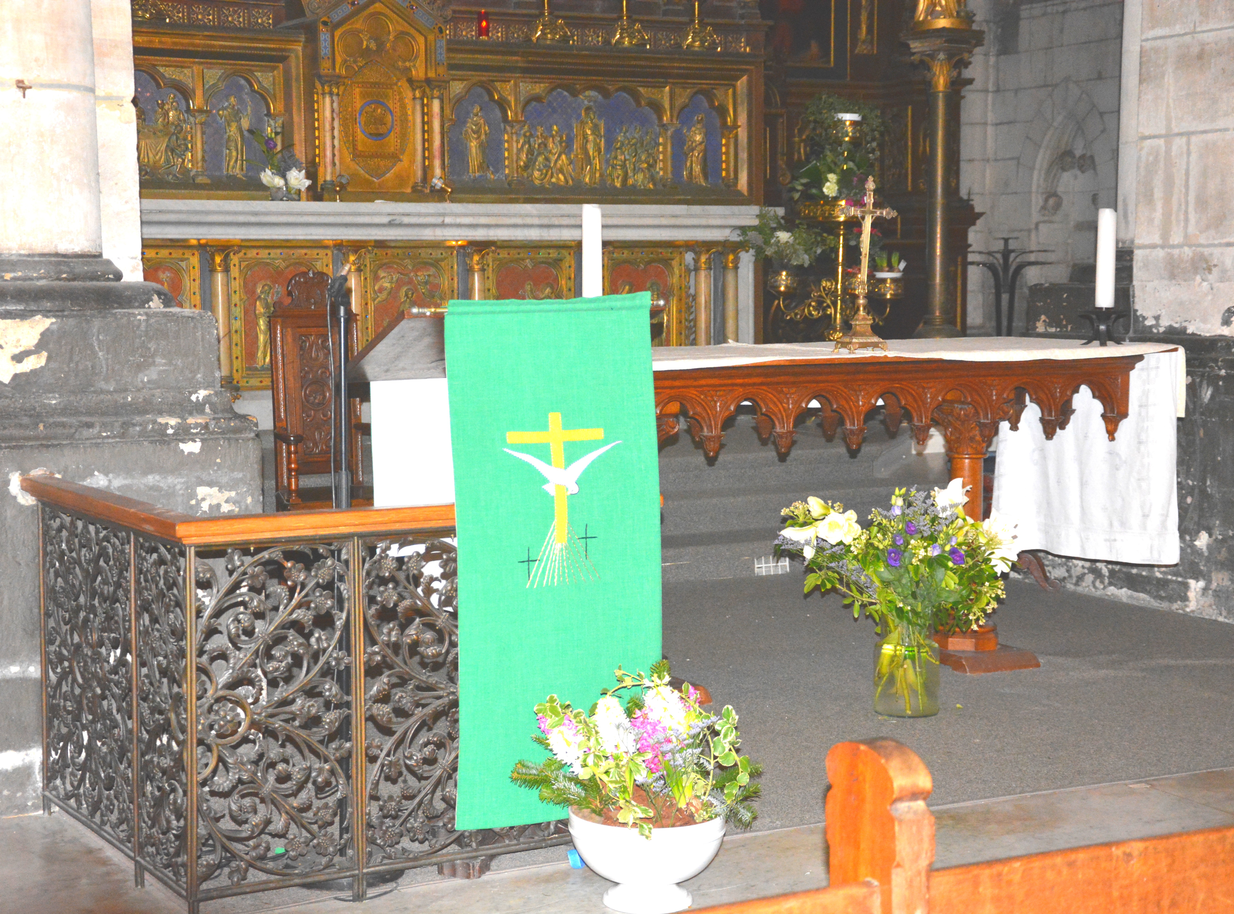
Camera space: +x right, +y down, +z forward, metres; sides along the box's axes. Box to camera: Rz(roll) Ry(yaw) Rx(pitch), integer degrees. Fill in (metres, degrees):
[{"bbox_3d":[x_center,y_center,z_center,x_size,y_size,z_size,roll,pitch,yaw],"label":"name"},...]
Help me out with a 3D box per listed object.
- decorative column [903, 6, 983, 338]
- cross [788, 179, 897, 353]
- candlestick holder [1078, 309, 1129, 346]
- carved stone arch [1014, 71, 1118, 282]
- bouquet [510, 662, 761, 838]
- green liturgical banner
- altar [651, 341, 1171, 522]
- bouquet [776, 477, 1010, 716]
[{"bbox_3d":[1.609,-1.389,11.348,0.310,1.659,0.310,-3,6,-29],"label":"decorative column"},{"bbox_3d":[0.725,-0.569,6.745,0.195,0.512,0.115,-3,6,-29],"label":"cross"},{"bbox_3d":[1.553,-0.421,7.282,0.150,0.122,0.150,-3,6,-29],"label":"candlestick holder"},{"bbox_3d":[2.252,-1.369,11.284,0.200,0.997,0.718,-3,6,-29],"label":"carved stone arch"},{"bbox_3d":[0.037,0.569,4.522,0.480,0.322,0.400,-1,5,-15],"label":"bouquet"},{"bbox_3d":[-0.127,0.211,4.684,0.474,1.072,0.050,-3,6,-29],"label":"green liturgical banner"},{"bbox_3d":[0.558,0.183,6.848,2.141,0.991,1.058,-3,6,-29],"label":"altar"},{"bbox_3d":[0.791,0.391,6.447,0.660,0.648,0.520,-1,5,-15],"label":"bouquet"}]

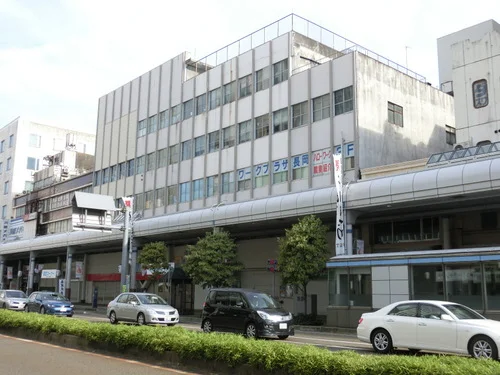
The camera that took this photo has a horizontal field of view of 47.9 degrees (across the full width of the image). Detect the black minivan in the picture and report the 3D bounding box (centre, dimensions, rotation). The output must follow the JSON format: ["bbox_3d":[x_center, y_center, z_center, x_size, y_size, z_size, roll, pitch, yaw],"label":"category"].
[{"bbox_3d":[-0.097,4.528,20.406,1.660,1.765,3.710,10,-14,-40],"label":"black minivan"}]

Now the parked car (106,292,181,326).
[{"bbox_3d":[-5.102,5.768,26.828,1.735,1.535,4.395,10,-14,-40],"label":"parked car"}]

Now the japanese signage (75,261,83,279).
[{"bbox_3d":[-15.164,7.315,49.824,0.580,1.470,0.060,10,-14,-40],"label":"japanese signage"}]

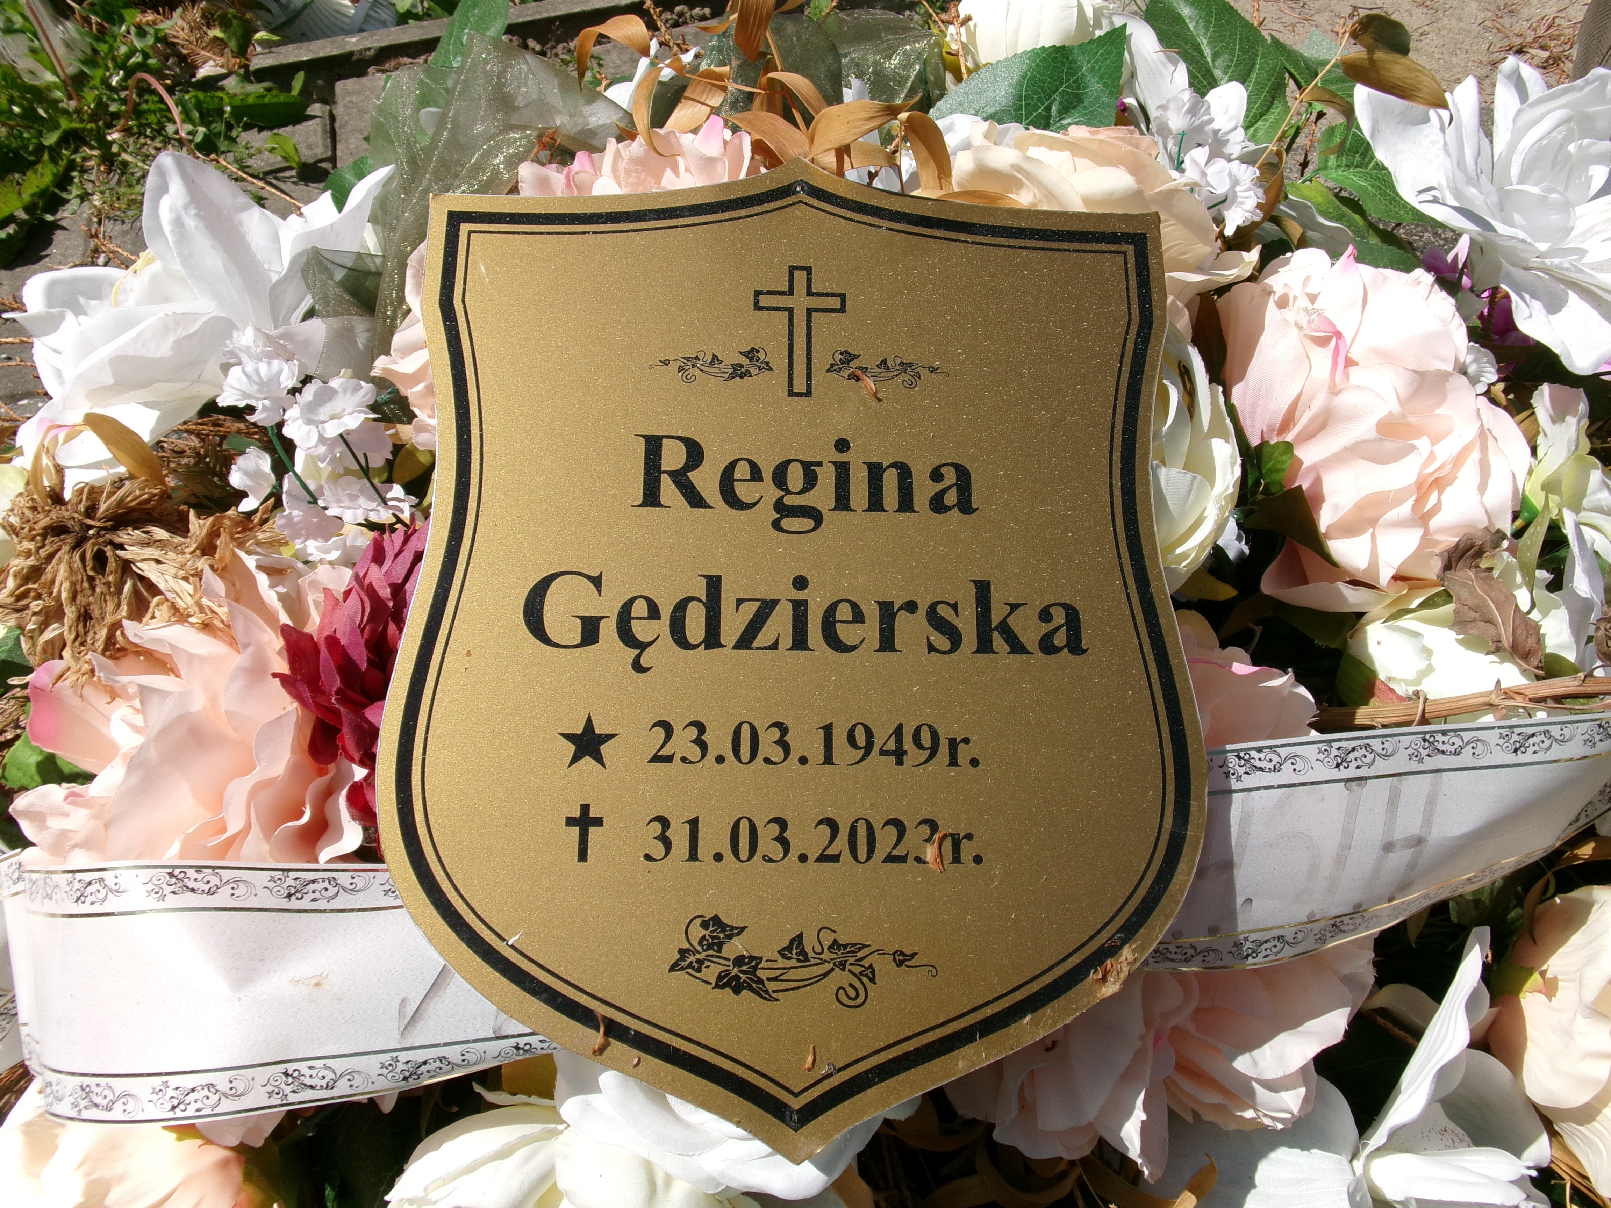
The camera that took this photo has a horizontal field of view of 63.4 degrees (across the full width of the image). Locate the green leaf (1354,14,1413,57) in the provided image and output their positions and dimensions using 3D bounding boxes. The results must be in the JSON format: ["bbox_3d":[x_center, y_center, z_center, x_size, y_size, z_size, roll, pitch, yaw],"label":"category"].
[{"bbox_3d":[0.226,-0.223,0.510,0.028,0.015,0.022,18,53,6],"label":"green leaf"}]

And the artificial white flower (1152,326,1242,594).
[{"bbox_3d":[0.102,-0.051,0.445,0.088,0.065,0.086,3,56,-5],"label":"artificial white flower"}]

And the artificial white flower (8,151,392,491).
[{"bbox_3d":[-0.219,-0.104,0.480,0.125,0.080,0.112,-3,52,4],"label":"artificial white flower"}]

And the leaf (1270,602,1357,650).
[{"bbox_3d":[0.185,0.006,0.475,0.038,0.012,0.026,18,55,13],"label":"leaf"}]

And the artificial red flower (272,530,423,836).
[{"bbox_3d":[-0.127,0.024,0.430,0.090,0.060,0.092,-4,59,6],"label":"artificial red flower"}]

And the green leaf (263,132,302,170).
[{"bbox_3d":[-0.433,-0.376,1.080,0.017,0.008,0.040,-40,74,-23],"label":"green leaf"}]

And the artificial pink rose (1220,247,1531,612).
[{"bbox_3d":[0.195,-0.059,0.445,0.098,0.082,0.112,-5,70,-14],"label":"artificial pink rose"}]

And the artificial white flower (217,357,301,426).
[{"bbox_3d":[-0.180,-0.070,0.430,0.027,0.019,0.024,-9,38,7],"label":"artificial white flower"}]

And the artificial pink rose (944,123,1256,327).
[{"bbox_3d":[0.105,-0.134,0.468,0.104,0.075,0.095,7,41,-6],"label":"artificial pink rose"}]

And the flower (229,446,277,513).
[{"bbox_3d":[-0.189,-0.042,0.445,0.015,0.022,0.021,21,6,-30],"label":"flower"}]

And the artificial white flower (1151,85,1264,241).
[{"bbox_3d":[0.147,-0.162,0.475,0.037,0.044,0.035,15,31,-9],"label":"artificial white flower"}]

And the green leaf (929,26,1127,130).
[{"bbox_3d":[0.087,-0.196,0.495,0.060,0.018,0.066,40,65,18],"label":"green leaf"}]

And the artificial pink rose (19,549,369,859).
[{"bbox_3d":[-0.204,0.035,0.440,0.112,0.075,0.104,-1,56,1],"label":"artificial pink rose"}]

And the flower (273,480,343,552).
[{"bbox_3d":[-0.170,-0.030,0.445,0.023,0.016,0.022,-5,66,11],"label":"flower"}]

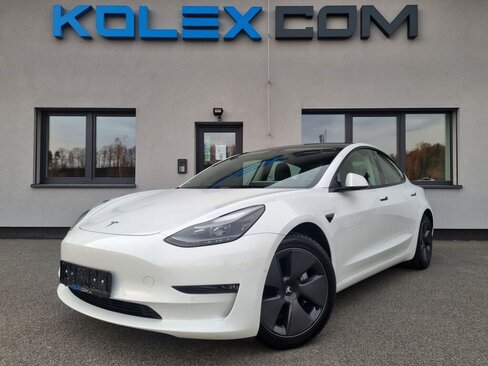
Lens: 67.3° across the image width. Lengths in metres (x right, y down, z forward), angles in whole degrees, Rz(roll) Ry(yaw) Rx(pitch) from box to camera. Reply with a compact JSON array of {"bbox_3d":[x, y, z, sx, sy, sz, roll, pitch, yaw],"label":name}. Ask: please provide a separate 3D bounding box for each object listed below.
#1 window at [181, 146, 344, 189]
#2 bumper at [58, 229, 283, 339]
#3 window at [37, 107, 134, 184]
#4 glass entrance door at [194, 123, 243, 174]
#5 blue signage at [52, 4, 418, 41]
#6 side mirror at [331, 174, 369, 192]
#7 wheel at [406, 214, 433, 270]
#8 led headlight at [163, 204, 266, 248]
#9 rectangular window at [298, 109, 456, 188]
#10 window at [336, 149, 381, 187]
[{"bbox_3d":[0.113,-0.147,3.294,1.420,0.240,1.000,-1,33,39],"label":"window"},{"bbox_3d":[-0.700,0.524,2.281,1.830,0.520,0.630,-1,-2,39],"label":"bumper"},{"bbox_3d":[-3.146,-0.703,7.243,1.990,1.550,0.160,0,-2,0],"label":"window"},{"bbox_3d":[-0.499,-0.080,7.239,0.947,2.220,0.110,0,-2,0],"label":"glass entrance door"},{"bbox_3d":[-0.172,-3.128,7.153,7.080,0.630,0.140,0,-2,0],"label":"blue signage"},{"bbox_3d":[0.756,-0.002,2.575,0.220,0.135,0.200,-1,-2,39],"label":"side mirror"},{"bbox_3d":[2.064,0.697,4.408,0.235,0.665,0.665,-1,-2,39],"label":"wheel"},{"bbox_3d":[-0.116,0.222,1.898,0.350,0.210,0.480,-1,-2,39],"label":"led headlight"},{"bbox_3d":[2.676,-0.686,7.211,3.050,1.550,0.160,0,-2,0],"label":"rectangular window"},{"bbox_3d":[0.951,-0.151,3.079,0.100,0.390,1.120,-20,-14,37],"label":"window"}]

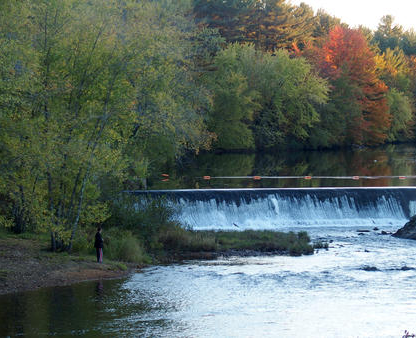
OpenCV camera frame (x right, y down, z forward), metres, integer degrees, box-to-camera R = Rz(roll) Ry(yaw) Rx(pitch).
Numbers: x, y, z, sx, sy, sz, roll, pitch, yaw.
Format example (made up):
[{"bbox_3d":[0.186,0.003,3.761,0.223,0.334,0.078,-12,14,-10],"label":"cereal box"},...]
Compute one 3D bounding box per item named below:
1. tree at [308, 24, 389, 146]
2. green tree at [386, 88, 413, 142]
[{"bbox_3d":[22.056,-13.202,255.000,13.200,18.700,12.500,0,2,0],"label":"tree"},{"bbox_3d":[32.297,-9.023,272.000,5.000,9.200,5.000,0,2,0],"label":"green tree"}]

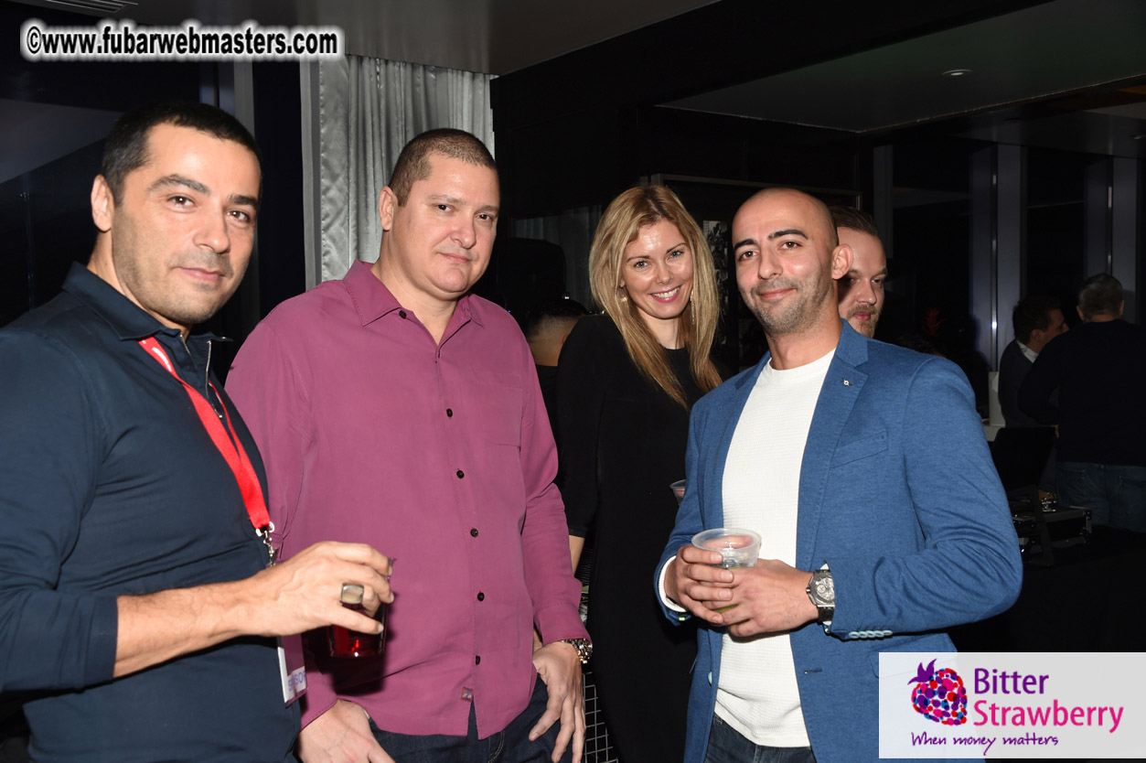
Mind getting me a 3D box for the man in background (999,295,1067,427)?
[{"bbox_3d":[1.953,0.486,5.231,0.430,1.680,0.500,0,3,12],"label":"man in background"}]

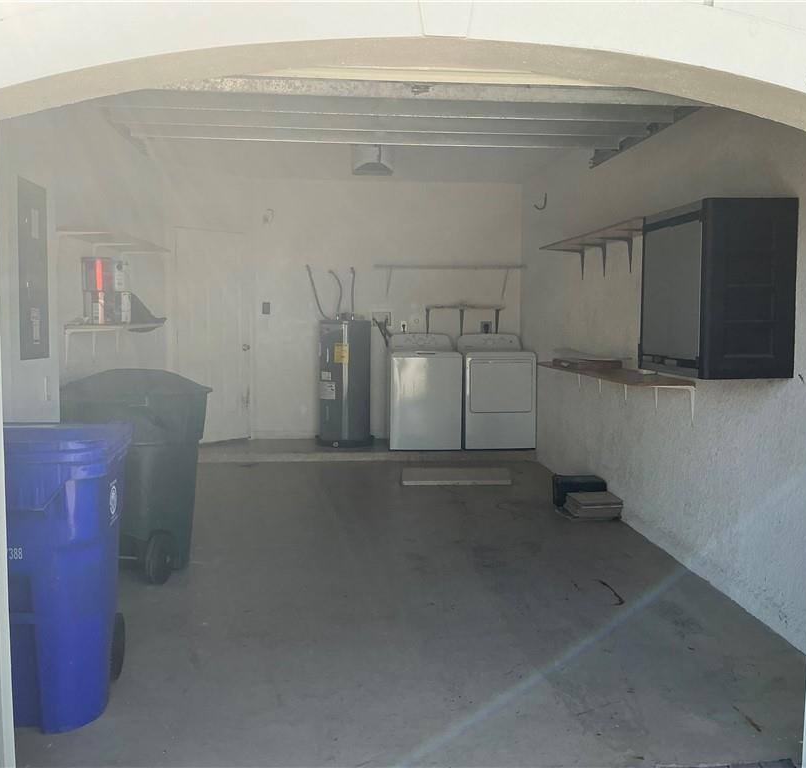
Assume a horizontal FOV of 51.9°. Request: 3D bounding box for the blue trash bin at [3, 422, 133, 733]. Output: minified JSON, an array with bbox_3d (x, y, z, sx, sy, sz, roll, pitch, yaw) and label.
[{"bbox_3d":[-1.300,0.623,2.924,0.610,0.970,0.740,-1,5,-14],"label":"blue trash bin"}]

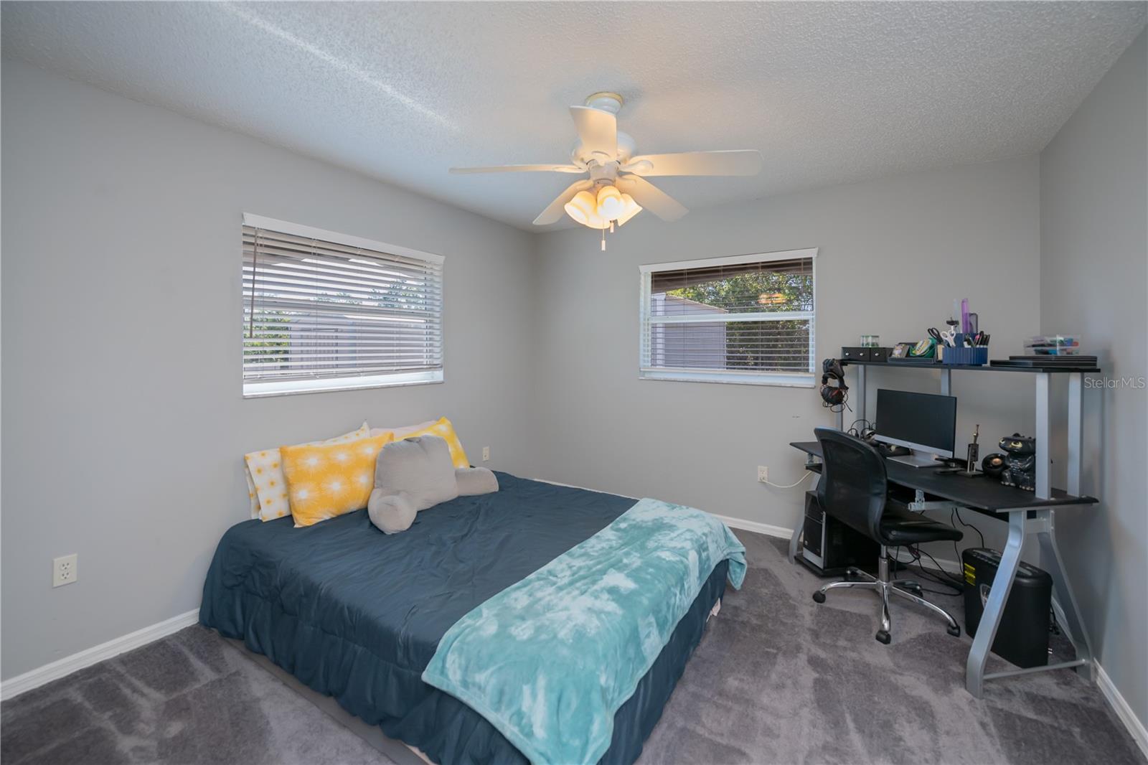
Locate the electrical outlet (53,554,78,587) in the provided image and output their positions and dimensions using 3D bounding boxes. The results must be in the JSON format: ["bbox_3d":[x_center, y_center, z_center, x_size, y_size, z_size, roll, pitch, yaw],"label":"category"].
[{"bbox_3d":[-2.140,0.792,1.879,0.010,0.118,0.068,3,5,33],"label":"electrical outlet"}]

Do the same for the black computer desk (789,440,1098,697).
[{"bbox_3d":[1.756,0.822,2.352,0.571,0.763,1.202,-1,4,-12],"label":"black computer desk"}]

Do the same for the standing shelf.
[{"bbox_3d":[1.909,0.172,2.352,0.296,0.538,1.098,-1,4,-12],"label":"standing shelf"}]

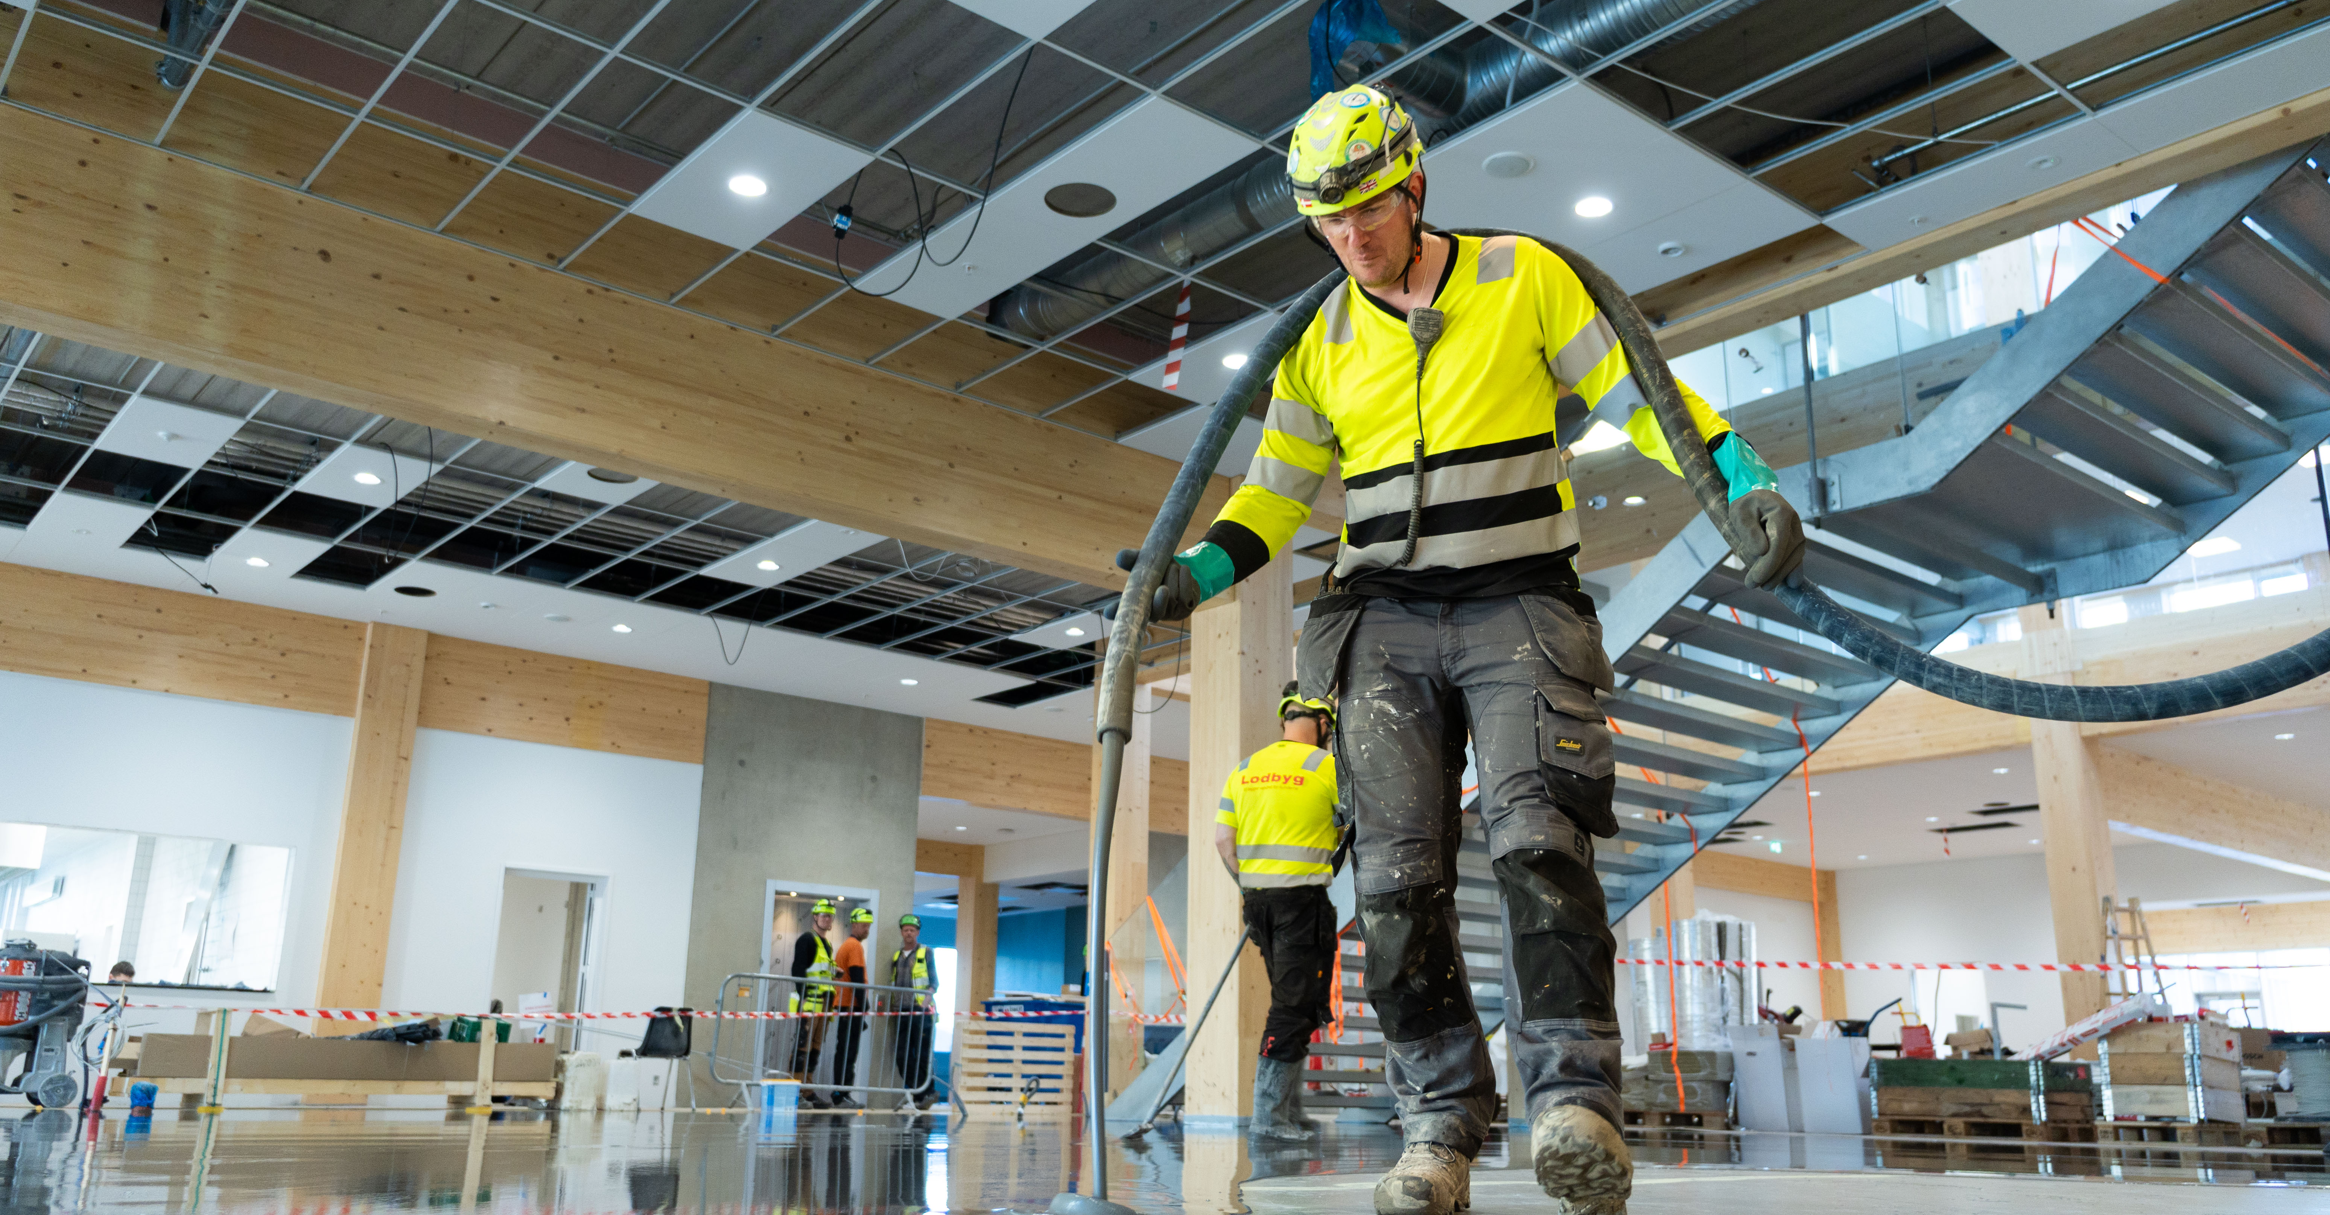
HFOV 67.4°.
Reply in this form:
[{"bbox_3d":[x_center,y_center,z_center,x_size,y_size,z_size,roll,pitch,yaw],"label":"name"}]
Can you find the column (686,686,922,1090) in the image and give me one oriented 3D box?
[{"bbox_3d":[-3.848,3.016,18.091,2.520,4.080,0.600,13,-20,-38],"label":"column"}]

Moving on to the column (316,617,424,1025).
[{"bbox_3d":[-7.001,2.187,15.241,0.490,4.080,0.430,13,-20,-38],"label":"column"}]

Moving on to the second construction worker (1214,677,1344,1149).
[{"bbox_3d":[0.500,1.226,7.217,0.570,1.840,0.420,-7,-17,27],"label":"second construction worker"}]

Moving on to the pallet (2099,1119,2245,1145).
[{"bbox_3d":[6.079,3.178,10.546,0.800,0.144,0.600,13,-20,-38],"label":"pallet"}]

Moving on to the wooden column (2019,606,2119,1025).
[{"bbox_3d":[9.546,2.615,18.245,0.480,5.300,0.480,13,-20,-38],"label":"wooden column"}]

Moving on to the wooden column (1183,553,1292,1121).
[{"bbox_3d":[0.498,1.302,11.206,0.478,3.850,0.480,13,-20,-38],"label":"wooden column"}]

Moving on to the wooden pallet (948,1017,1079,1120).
[{"bbox_3d":[-1.329,3.967,15.237,1.200,0.800,0.140,13,-20,-38],"label":"wooden pallet"}]

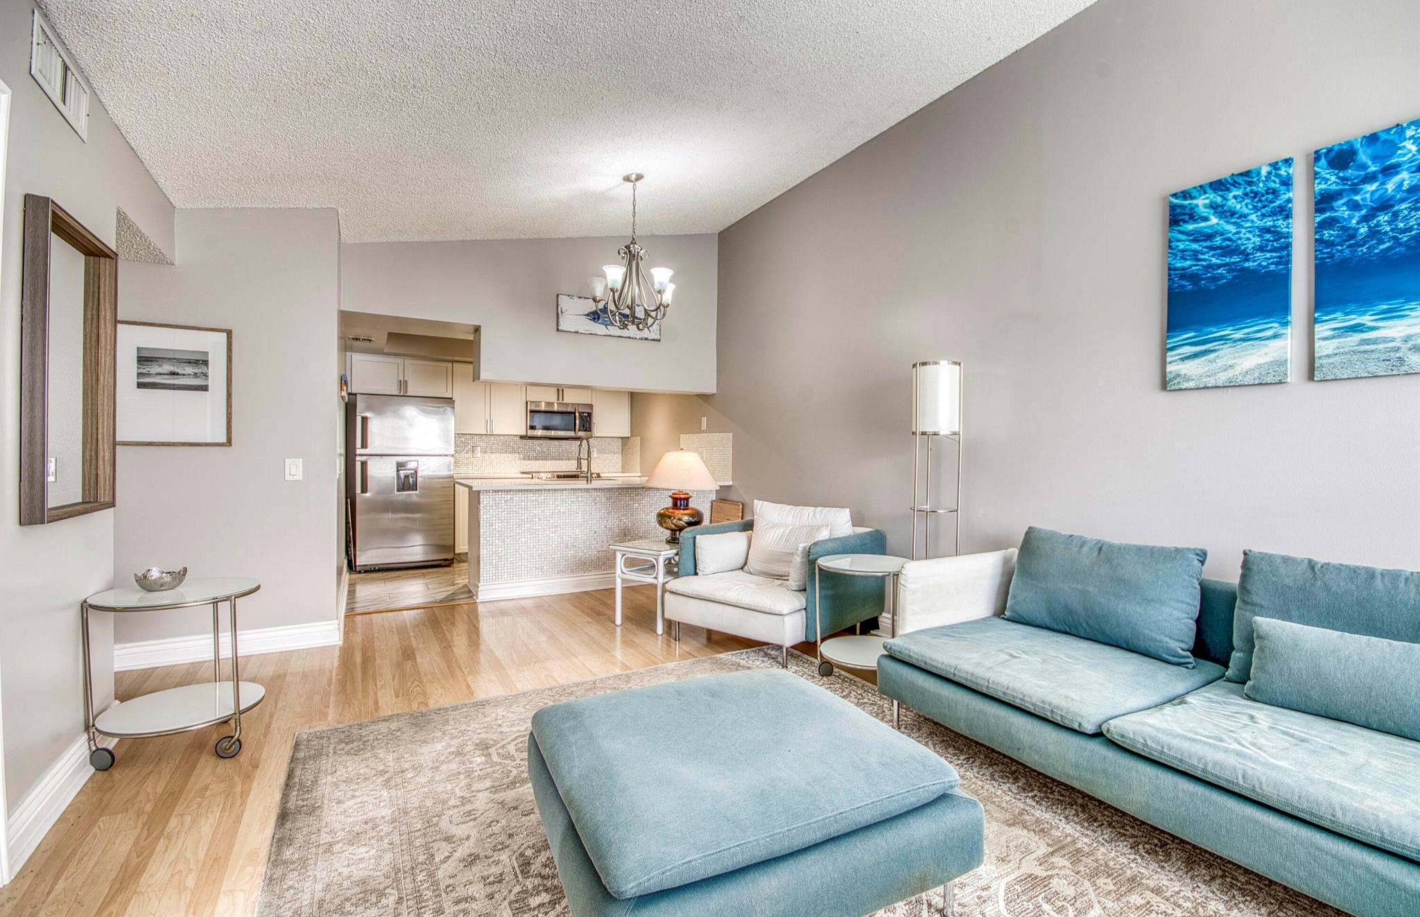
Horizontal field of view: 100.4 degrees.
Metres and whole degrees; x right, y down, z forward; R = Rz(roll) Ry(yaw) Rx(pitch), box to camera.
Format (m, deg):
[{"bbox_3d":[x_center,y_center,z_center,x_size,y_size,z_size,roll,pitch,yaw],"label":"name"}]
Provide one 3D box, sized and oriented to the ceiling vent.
[{"bbox_3d":[-2.019,-1.169,1.837,0.020,0.188,0.380,0,0,-30],"label":"ceiling vent"}]

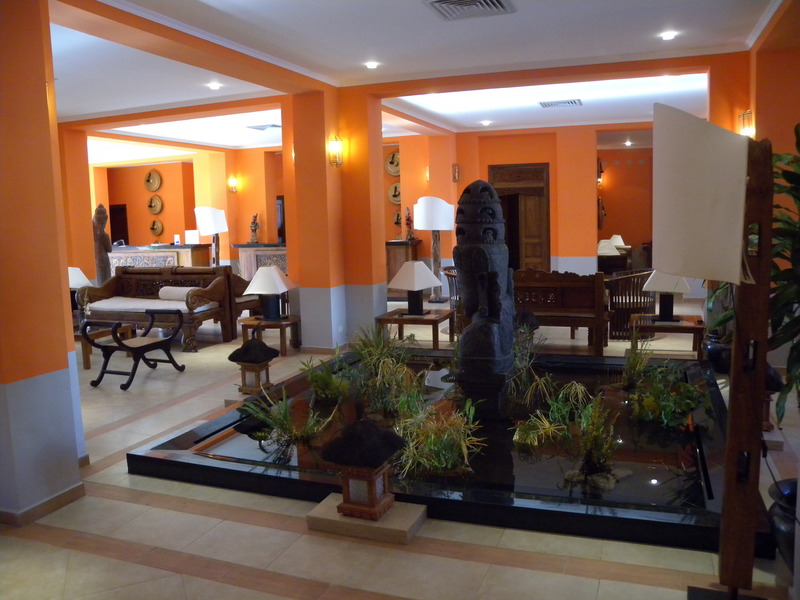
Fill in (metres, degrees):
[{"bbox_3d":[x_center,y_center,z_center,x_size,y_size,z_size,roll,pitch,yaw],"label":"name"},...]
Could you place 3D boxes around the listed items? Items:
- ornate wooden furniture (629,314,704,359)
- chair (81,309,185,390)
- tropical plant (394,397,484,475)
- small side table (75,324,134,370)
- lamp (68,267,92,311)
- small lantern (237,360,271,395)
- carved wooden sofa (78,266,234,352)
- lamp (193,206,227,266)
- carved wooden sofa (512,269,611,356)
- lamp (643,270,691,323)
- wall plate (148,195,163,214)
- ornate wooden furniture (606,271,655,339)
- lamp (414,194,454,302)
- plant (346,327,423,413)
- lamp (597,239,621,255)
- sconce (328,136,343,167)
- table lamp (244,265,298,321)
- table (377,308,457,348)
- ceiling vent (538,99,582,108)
[{"bbox_3d":[2.964,0.432,7.231,0.761,0.386,0.769,1,8,20],"label":"ornate wooden furniture"},{"bbox_3d":[-2.772,0.500,6.817,0.520,0.683,0.999,1,7,21],"label":"chair"},{"bbox_3d":[0.285,0.840,3.979,0.486,0.381,0.470,1,8,20],"label":"tropical plant"},{"bbox_3d":[-3.623,0.525,7.520,0.714,0.392,0.724,1,8,21],"label":"small side table"},{"bbox_3d":[-4.787,-0.146,9.483,0.474,0.657,0.474,1,7,21],"label":"lamp"},{"bbox_3d":[-1.331,0.685,5.928,0.260,0.300,0.260,1,8,20],"label":"small lantern"},{"bbox_3d":[-3.338,0.088,8.859,1.998,1.040,0.805,1,7,21],"label":"carved wooden sofa"},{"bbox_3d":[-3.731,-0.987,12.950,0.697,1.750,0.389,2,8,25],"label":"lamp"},{"bbox_3d":[1.617,0.095,7.683,1.672,0.999,0.795,1,7,21],"label":"carved wooden sofa"},{"bbox_3d":[2.930,-0.100,7.115,0.474,0.657,0.474,1,7,21],"label":"lamp"},{"bbox_3d":[-6.467,-2.512,17.144,0.490,0.500,0.070,1,8,20],"label":"wall plate"},{"bbox_3d":[2.998,0.034,8.395,0.640,0.880,0.640,2,8,28],"label":"ornate wooden furniture"},{"bbox_3d":[0.664,-0.939,12.225,0.737,1.976,0.356,1,8,20],"label":"lamp"},{"bbox_3d":[-0.129,0.588,5.400,0.620,0.680,0.600,-2,7,0],"label":"plant"},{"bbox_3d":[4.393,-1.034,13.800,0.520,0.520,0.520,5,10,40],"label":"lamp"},{"bbox_3d":[-0.789,-1.813,7.984,0.133,0.398,0.143,1,7,21],"label":"sconce"},{"bbox_3d":[-1.657,-0.095,8.204,0.527,0.664,0.527,1,8,20],"label":"table lamp"},{"bbox_3d":[0.214,0.385,8.100,0.780,0.420,0.820,1,8,22],"label":"table"},{"bbox_3d":[2.358,-2.889,9.477,0.591,0.040,0.591,1,8,20],"label":"ceiling vent"}]

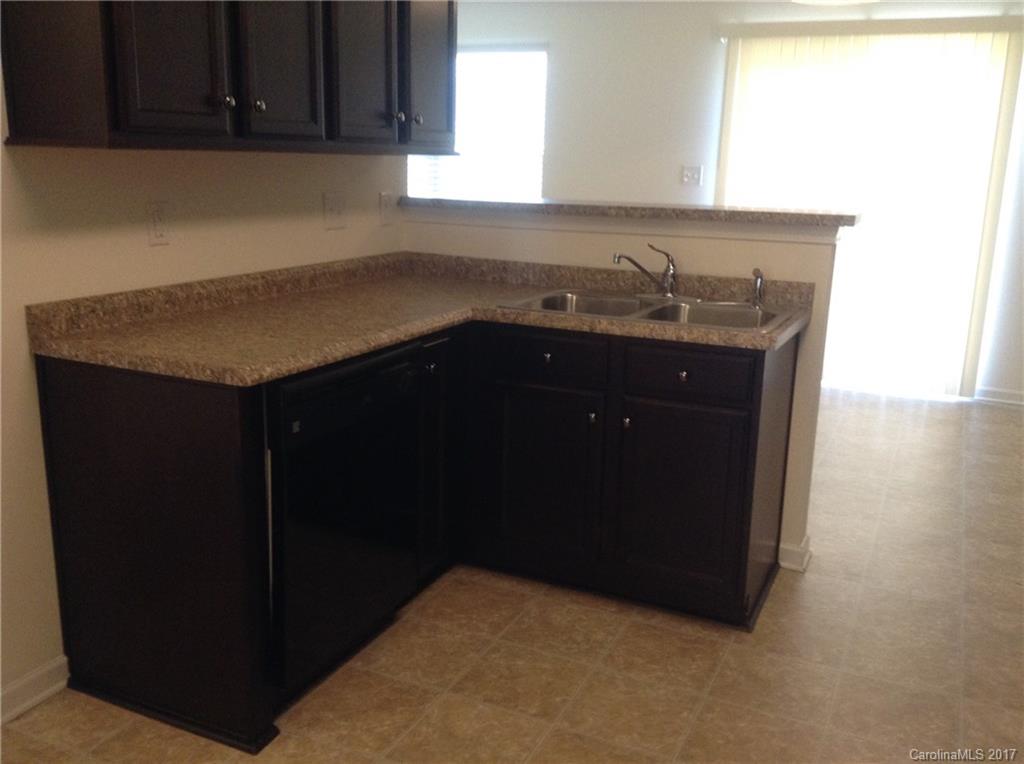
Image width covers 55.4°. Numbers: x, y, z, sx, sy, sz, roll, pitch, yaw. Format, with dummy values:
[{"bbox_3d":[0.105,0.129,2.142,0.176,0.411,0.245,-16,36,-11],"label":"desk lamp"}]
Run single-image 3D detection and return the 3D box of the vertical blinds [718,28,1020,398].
[{"bbox_3d":[2.042,-1.022,5.970,1.686,2.153,0.099,7,14,24],"label":"vertical blinds"}]

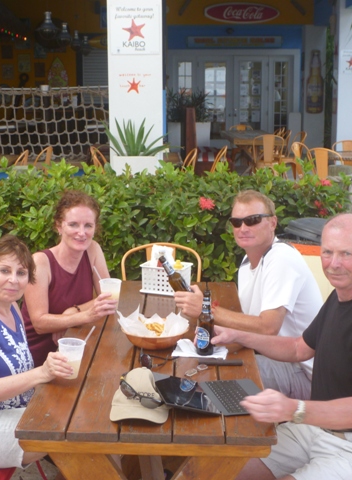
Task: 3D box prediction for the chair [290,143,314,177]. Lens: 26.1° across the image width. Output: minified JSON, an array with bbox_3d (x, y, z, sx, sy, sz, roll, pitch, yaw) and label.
[{"bbox_3d":[1.781,-0.811,9.663,0.510,0.850,0.460,10,15,43],"label":"chair"}]

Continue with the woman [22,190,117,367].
[{"bbox_3d":[-0.385,0.441,3.189,0.650,1.300,0.470,8,14,38],"label":"woman"}]

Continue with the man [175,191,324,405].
[{"bbox_3d":[0.285,0.447,3.129,0.710,1.310,0.540,-7,13,-33],"label":"man"}]

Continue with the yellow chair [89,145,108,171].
[{"bbox_3d":[-0.754,-0.682,9.042,0.480,0.850,0.440,1,11,7],"label":"yellow chair"}]

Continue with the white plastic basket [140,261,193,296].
[{"bbox_3d":[-0.040,0.191,3.686,0.230,0.125,0.145,6,12,27],"label":"white plastic basket"}]

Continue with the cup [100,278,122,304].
[{"bbox_3d":[-0.271,0.231,3.160,0.094,0.120,0.094,0,11,0],"label":"cup"}]

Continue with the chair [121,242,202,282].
[{"bbox_3d":[-0.082,0.476,4.281,0.460,0.850,0.510,0,11,0],"label":"chair"}]

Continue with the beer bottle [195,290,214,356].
[{"bbox_3d":[0.112,0.295,2.698,0.062,0.232,0.062,3,11,-1],"label":"beer bottle"}]

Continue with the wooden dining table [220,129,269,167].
[{"bbox_3d":[1.356,-1.435,13.128,0.880,0.760,2.300,0,11,0],"label":"wooden dining table"}]

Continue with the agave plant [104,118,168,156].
[{"bbox_3d":[-0.365,-0.937,7.000,0.620,0.370,0.600,0,11,0],"label":"agave plant"}]

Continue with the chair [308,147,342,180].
[{"bbox_3d":[1.851,-0.673,8.921,0.510,0.850,0.460,-10,14,-42],"label":"chair"}]

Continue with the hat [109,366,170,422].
[{"bbox_3d":[-0.103,0.455,2.326,0.180,0.118,0.255,1,11,3],"label":"hat"}]

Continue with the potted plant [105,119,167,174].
[{"bbox_3d":[-0.374,-0.496,6.981,0.640,1.260,0.600,0,11,0],"label":"potted plant"}]

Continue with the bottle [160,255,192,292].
[{"bbox_3d":[0.006,0.167,3.220,0.062,0.232,0.062,-35,6,0],"label":"bottle"}]

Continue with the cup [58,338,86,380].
[{"bbox_3d":[-0.333,0.382,2.409,0.092,0.113,0.092,5,11,-1],"label":"cup"}]

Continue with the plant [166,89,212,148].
[{"bbox_3d":[0.250,-2.032,14.068,0.860,1.540,0.600,0,11,2],"label":"plant"}]

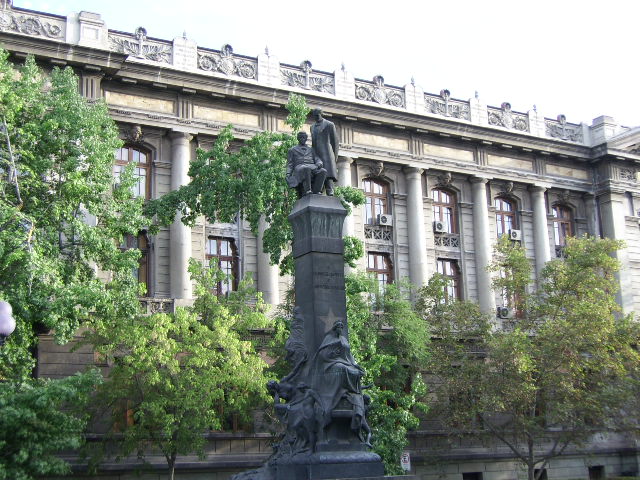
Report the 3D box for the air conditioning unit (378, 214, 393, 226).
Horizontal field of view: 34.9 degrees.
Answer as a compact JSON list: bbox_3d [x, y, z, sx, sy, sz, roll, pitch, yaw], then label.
[{"bbox_3d":[3.749,-1.084,58.601,0.765,0.582,0.306,6,-15,-32],"label":"air conditioning unit"}]

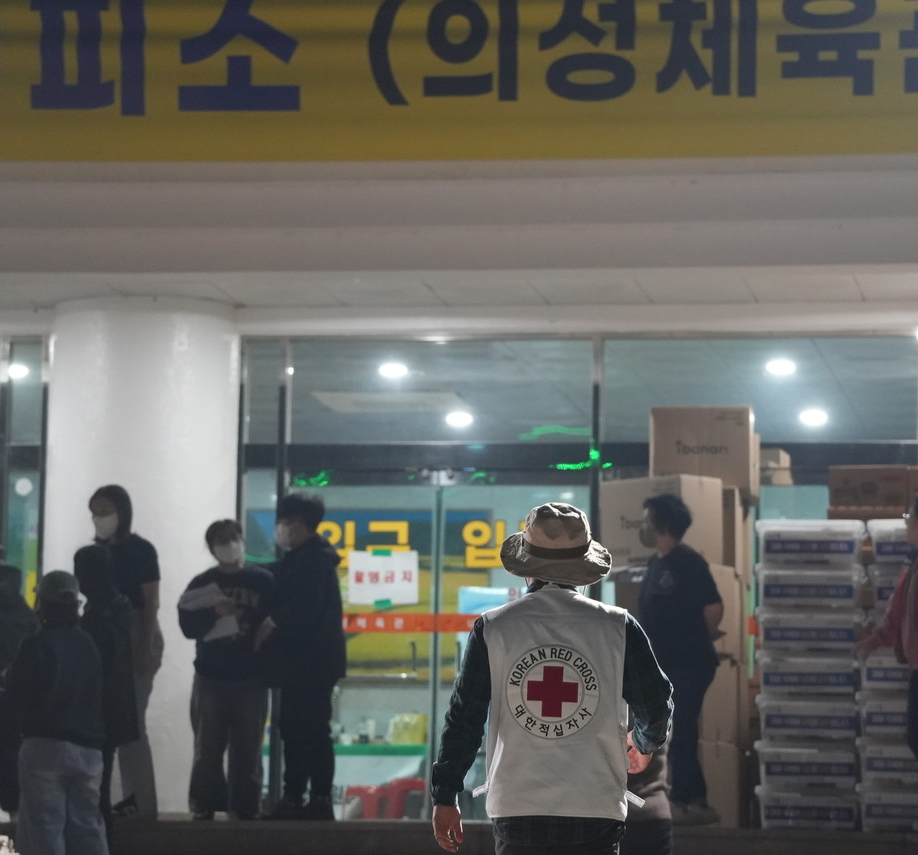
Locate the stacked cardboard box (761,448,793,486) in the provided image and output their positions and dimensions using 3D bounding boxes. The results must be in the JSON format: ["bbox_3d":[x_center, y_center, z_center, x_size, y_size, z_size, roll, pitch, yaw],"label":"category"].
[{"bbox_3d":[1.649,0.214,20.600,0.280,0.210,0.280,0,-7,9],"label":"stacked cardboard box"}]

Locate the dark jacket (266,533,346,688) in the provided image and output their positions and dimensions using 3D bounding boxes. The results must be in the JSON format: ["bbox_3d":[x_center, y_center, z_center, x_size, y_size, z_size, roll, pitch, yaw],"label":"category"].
[{"bbox_3d":[-0.806,0.967,20.300,0.430,0.790,0.500,0,-7,6],"label":"dark jacket"}]

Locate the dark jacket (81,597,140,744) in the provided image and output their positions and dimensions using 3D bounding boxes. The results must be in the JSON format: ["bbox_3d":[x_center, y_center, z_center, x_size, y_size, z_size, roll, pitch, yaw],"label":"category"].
[{"bbox_3d":[-1.675,1.129,18.000,0.430,0.740,0.300,1,-7,0],"label":"dark jacket"}]

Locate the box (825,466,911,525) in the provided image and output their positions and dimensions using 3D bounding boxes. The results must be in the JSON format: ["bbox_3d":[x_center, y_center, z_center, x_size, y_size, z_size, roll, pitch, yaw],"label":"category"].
[{"bbox_3d":[2.132,0.333,20.000,0.420,0.280,0.320,0,-7,10],"label":"box"}]

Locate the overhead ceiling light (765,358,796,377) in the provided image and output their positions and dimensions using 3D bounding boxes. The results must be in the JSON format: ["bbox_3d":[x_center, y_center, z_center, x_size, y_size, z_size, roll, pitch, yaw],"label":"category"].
[{"bbox_3d":[1.968,-0.366,23.448,0.190,0.050,0.190,0,-7,10],"label":"overhead ceiling light"}]

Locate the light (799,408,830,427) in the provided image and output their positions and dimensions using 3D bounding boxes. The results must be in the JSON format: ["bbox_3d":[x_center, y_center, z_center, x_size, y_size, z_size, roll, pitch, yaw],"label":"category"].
[{"bbox_3d":[2.382,-0.064,25.747,0.190,0.050,0.190,0,-7,10],"label":"light"}]

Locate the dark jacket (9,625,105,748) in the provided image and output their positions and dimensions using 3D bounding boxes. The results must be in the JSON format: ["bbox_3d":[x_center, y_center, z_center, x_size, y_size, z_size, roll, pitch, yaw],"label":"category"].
[{"bbox_3d":[-1.902,1.227,18.200,0.450,0.620,0.340,5,-8,-31],"label":"dark jacket"}]

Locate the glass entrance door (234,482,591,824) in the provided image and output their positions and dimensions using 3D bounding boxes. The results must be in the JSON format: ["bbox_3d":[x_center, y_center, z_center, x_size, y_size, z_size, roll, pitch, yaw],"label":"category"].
[{"bbox_3d":[-0.256,1.290,22.120,2.030,2.050,0.100,0,-7,10],"label":"glass entrance door"}]

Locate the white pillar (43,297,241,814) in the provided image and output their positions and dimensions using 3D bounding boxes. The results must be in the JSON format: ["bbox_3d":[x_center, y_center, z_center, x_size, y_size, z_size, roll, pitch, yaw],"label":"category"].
[{"bbox_3d":[-1.727,0.713,20.900,1.050,2.780,1.050,0,-7,9],"label":"white pillar"}]

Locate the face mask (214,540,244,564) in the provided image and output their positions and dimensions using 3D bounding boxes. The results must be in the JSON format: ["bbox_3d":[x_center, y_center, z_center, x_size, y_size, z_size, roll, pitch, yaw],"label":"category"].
[{"bbox_3d":[-1.201,0.651,20.100,0.150,0.115,0.090,3,-7,-14],"label":"face mask"}]

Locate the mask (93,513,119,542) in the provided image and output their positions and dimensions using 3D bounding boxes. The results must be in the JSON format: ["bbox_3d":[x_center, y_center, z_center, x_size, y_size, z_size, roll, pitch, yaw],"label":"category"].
[{"bbox_3d":[-1.835,0.521,20.000,0.140,0.135,0.090,-4,-9,37],"label":"mask"}]

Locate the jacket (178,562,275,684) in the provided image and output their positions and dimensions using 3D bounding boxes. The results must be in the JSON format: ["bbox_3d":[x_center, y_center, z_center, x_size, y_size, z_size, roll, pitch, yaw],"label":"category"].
[{"bbox_3d":[-1.205,1.015,20.000,0.500,0.640,0.320,3,-7,-12],"label":"jacket"}]

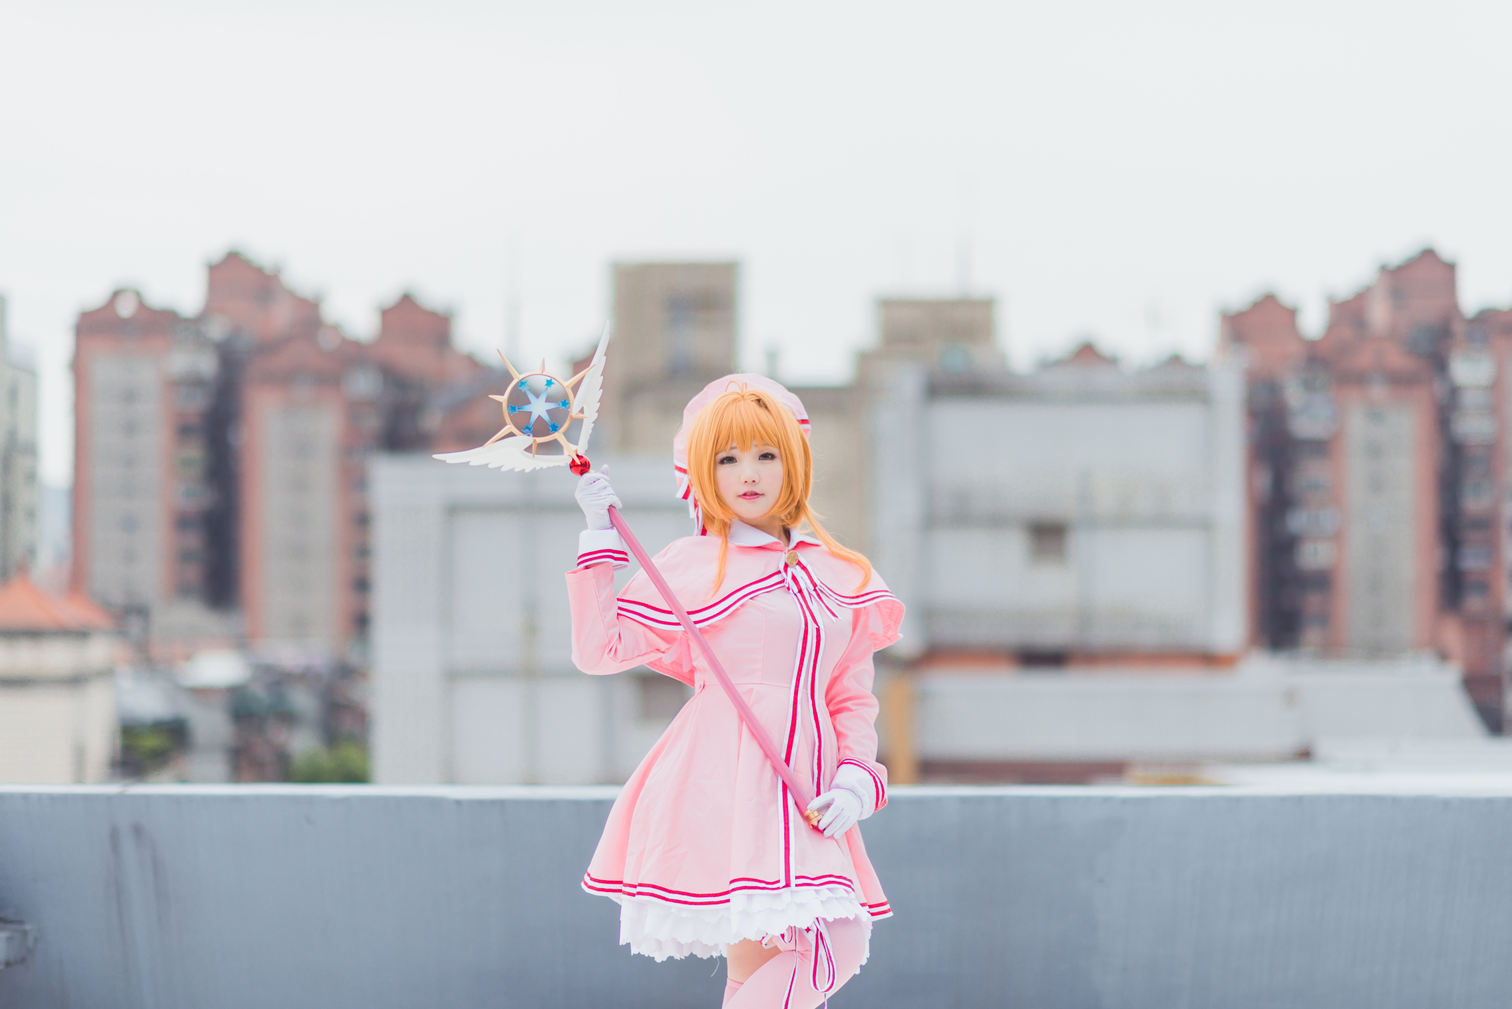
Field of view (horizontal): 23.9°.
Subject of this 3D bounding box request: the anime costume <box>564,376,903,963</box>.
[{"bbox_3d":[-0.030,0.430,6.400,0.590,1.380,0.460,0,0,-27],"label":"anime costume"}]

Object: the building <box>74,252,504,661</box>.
[{"bbox_3d":[-44.000,-3.000,341.000,43.000,43.000,25.000,0,0,0],"label":"building"}]

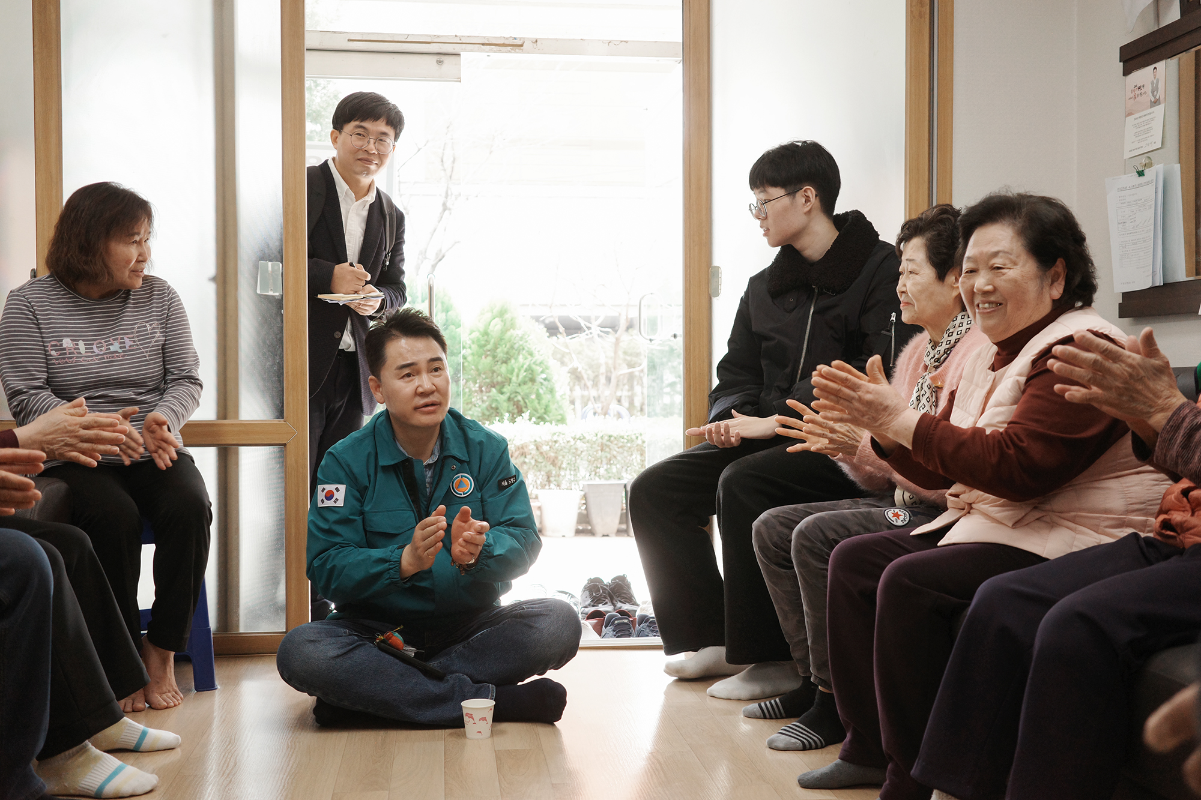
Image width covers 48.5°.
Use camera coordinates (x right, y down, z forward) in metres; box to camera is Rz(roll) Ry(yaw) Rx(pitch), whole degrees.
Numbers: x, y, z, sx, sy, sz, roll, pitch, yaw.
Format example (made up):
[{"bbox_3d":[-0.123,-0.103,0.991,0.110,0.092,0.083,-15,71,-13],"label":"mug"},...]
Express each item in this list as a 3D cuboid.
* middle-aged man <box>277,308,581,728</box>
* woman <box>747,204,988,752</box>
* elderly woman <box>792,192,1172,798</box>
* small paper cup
[{"bbox_3d":[-0.390,0.233,3.049,0.670,0.885,0.620,0,1,-12],"label":"middle-aged man"},{"bbox_3d":[0.640,0.143,2.737,0.660,1.080,0.490,0,1,-16],"label":"woman"},{"bbox_3d":[0.695,0.164,2.297,0.660,1.060,0.520,-1,1,-20],"label":"elderly woman"},{"bbox_3d":[-0.247,0.648,2.709,0.070,0.072,0.070,0,1,0],"label":"small paper cup"}]

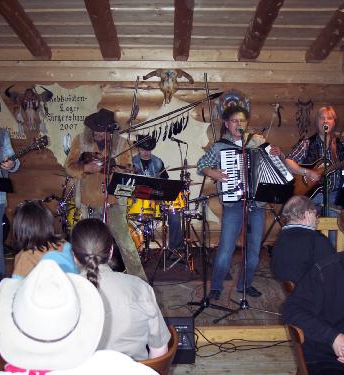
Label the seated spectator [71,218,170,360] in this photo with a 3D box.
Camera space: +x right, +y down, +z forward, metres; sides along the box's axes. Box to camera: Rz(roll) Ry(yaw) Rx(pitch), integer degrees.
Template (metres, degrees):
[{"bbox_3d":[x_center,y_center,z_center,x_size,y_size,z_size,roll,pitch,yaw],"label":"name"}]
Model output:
[{"bbox_3d":[-0.266,0.737,2.643,0.550,1.270,0.800,0,5,2],"label":"seated spectator"}]

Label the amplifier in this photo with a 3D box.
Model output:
[{"bbox_3d":[-0.010,1.108,4.142,0.350,0.270,0.280,0,5,0],"label":"amplifier"}]

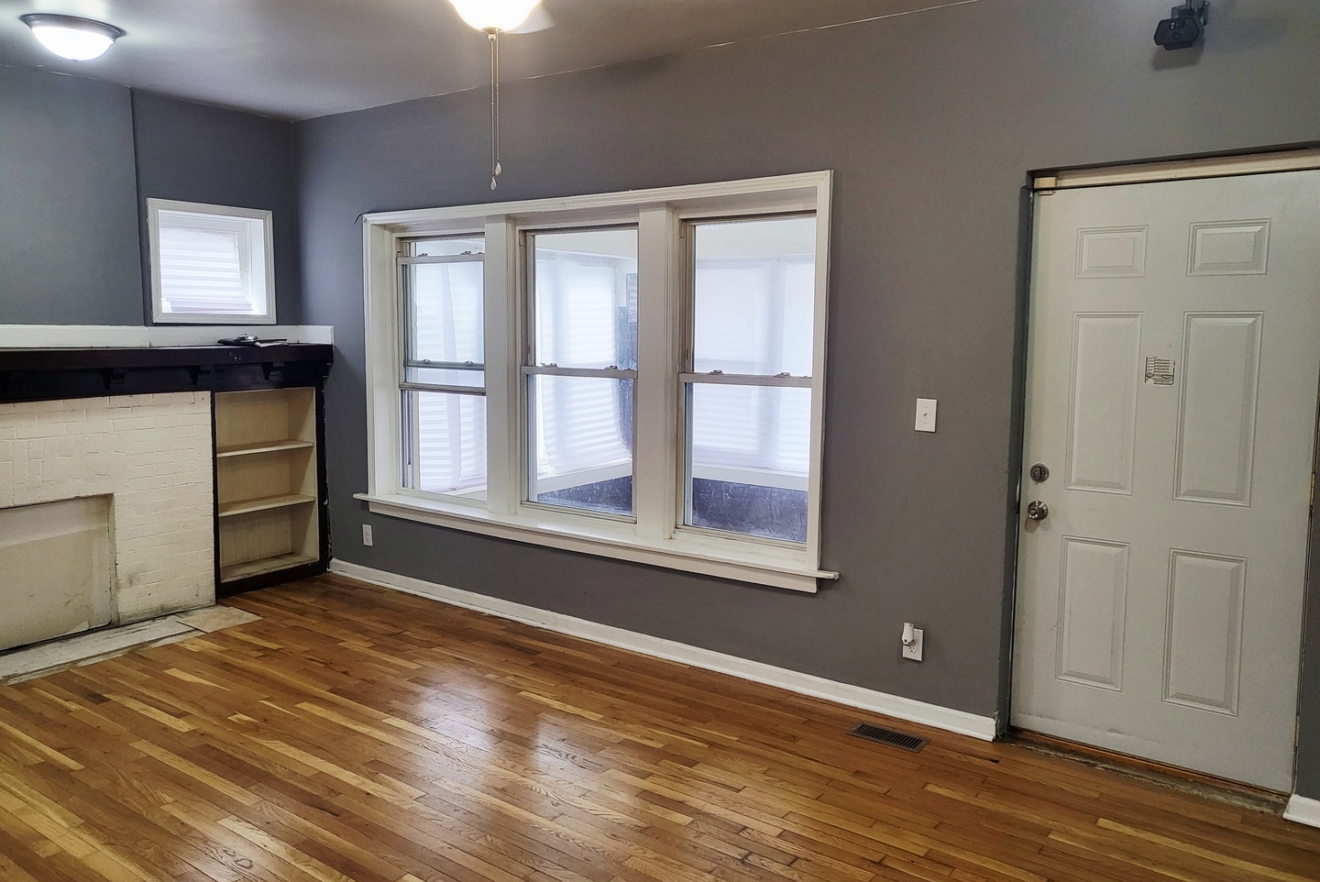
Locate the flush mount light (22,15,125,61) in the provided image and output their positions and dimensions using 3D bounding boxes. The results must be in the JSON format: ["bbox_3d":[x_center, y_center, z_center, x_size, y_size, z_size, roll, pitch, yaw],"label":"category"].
[{"bbox_3d":[-2.325,-1.578,3.938,0.370,0.138,0.370,5,8,36],"label":"flush mount light"}]

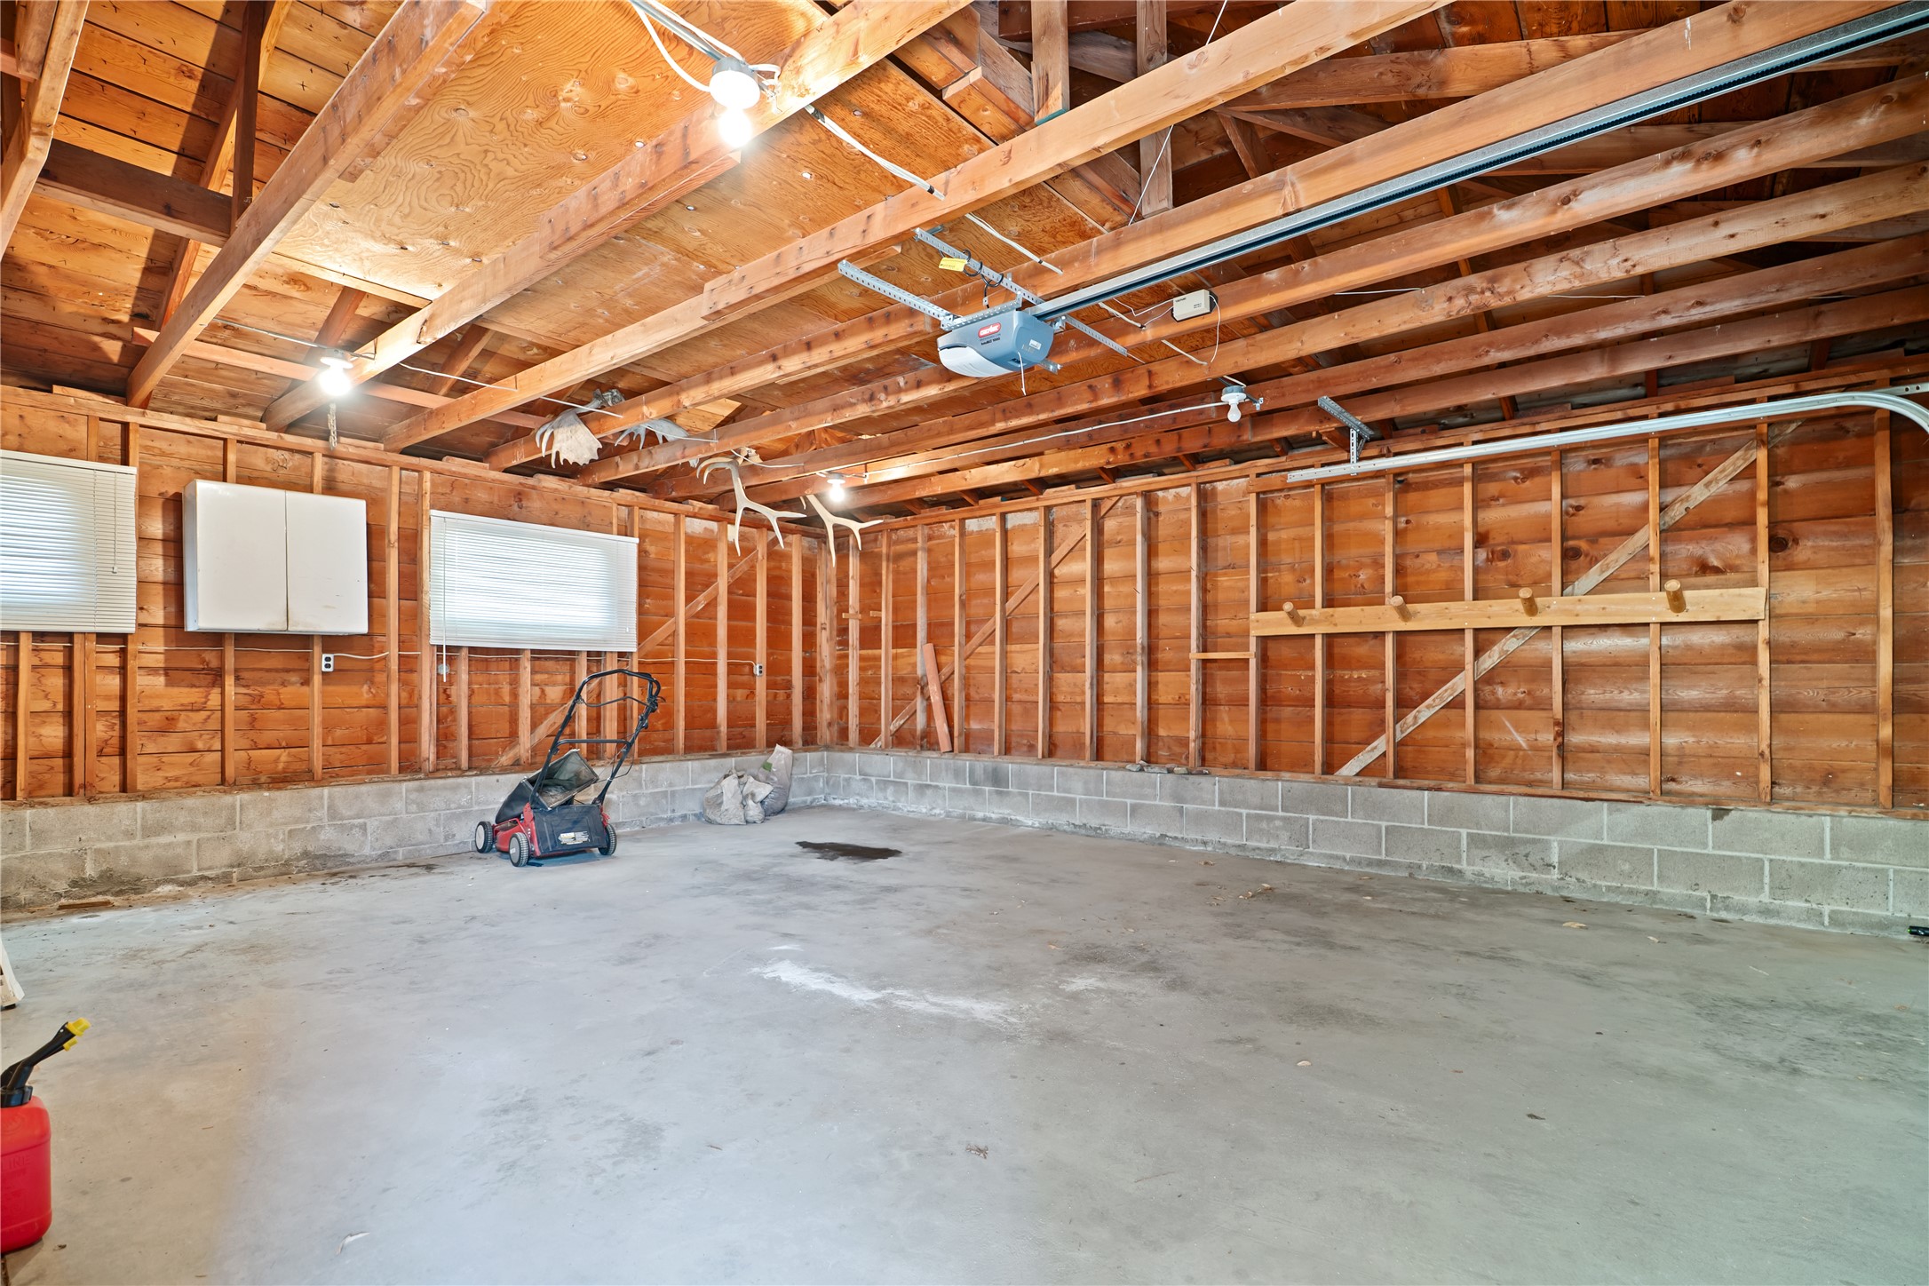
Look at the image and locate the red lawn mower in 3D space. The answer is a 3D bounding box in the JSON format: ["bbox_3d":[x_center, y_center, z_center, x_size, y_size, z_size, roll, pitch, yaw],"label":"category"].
[{"bbox_3d":[-2.570,0.800,5.510,0.580,1.160,1.420,2,-3,-44],"label":"red lawn mower"}]

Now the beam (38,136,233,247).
[{"bbox_3d":[-2.827,-1.549,2.935,0.045,0.145,0.580,-2,-3,39],"label":"beam"}]

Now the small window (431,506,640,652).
[{"bbox_3d":[-3.022,-0.398,6.149,0.045,0.875,1.420,-2,-3,39],"label":"small window"}]

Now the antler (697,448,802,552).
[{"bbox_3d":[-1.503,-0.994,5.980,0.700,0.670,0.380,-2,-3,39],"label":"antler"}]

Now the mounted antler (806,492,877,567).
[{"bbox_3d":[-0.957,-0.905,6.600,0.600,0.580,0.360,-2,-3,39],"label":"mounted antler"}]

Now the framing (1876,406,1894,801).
[{"bbox_3d":[4.156,-0.220,3.870,0.040,1.929,0.090,-2,-3,39],"label":"framing"}]

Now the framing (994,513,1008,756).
[{"bbox_3d":[0.290,-0.071,6.821,0.040,1.933,0.090,-2,-3,39],"label":"framing"}]

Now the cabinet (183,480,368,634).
[{"bbox_3d":[-3.935,-0.454,4.932,0.305,0.795,0.765,-2,-3,39],"label":"cabinet"}]

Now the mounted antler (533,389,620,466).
[{"bbox_3d":[-2.205,-1.225,4.870,0.280,0.430,0.400,-2,-3,39],"label":"mounted antler"}]

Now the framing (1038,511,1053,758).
[{"bbox_3d":[0.618,-0.089,6.571,0.040,1.938,0.090,-2,-3,39],"label":"framing"}]

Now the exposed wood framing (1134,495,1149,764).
[{"bbox_3d":[1.259,-0.101,6.081,0.040,1.906,0.090,-2,-3,39],"label":"exposed wood framing"}]

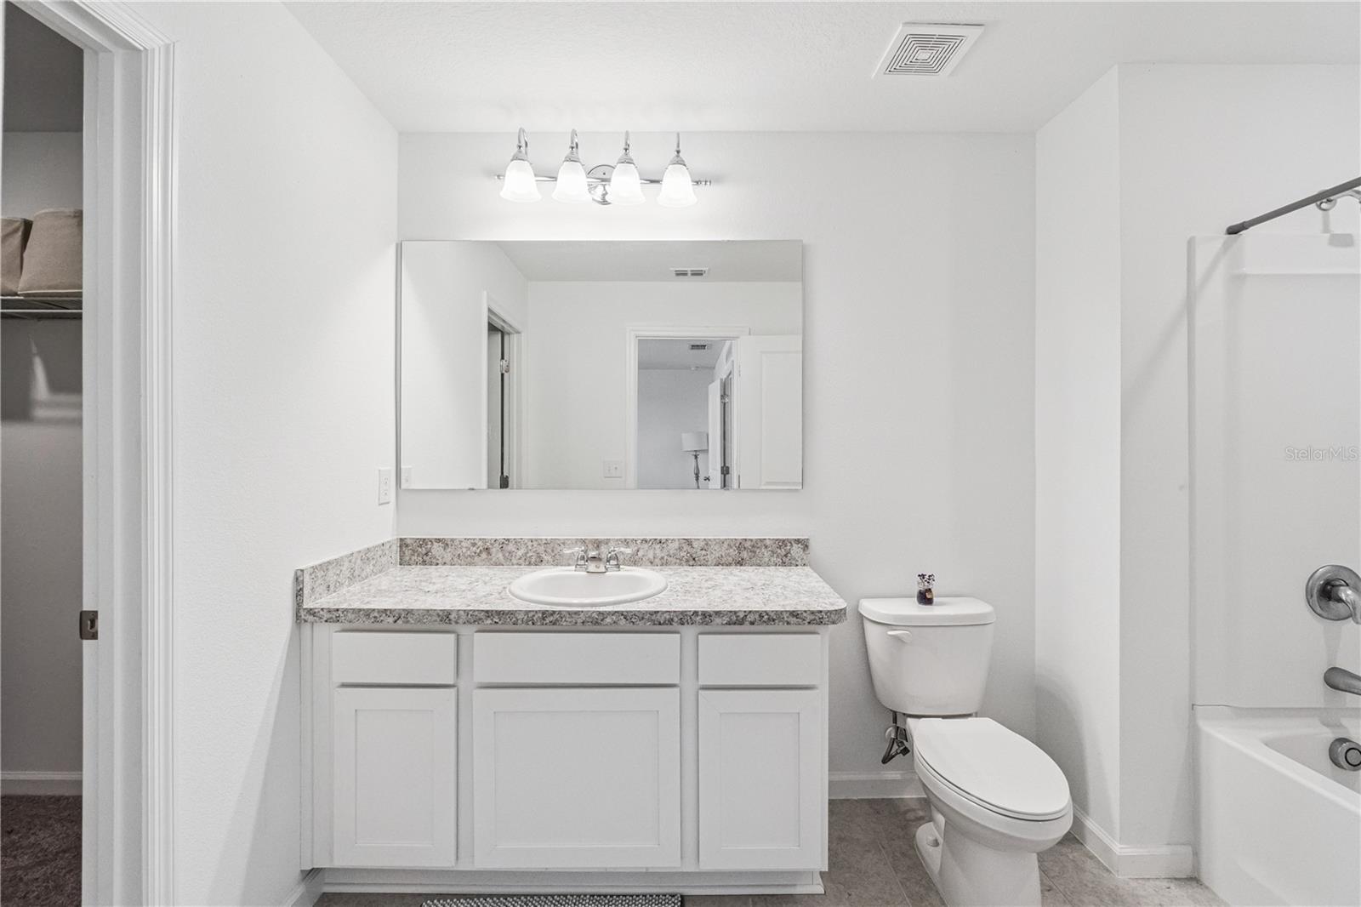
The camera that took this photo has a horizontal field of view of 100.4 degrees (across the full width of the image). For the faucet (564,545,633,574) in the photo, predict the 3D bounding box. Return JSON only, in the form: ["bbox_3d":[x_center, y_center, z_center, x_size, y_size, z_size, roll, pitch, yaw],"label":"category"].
[{"bbox_3d":[-0.283,0.362,1.915,0.236,0.087,0.140,0,0,0],"label":"faucet"}]

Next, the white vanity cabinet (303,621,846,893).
[{"bbox_3d":[-0.316,0.861,1.811,1.450,0.800,0.552,0,0,0],"label":"white vanity cabinet"}]

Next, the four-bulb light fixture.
[{"bbox_3d":[-0.277,-0.990,1.974,0.770,0.245,0.225,0,0,0],"label":"four-bulb light fixture"}]

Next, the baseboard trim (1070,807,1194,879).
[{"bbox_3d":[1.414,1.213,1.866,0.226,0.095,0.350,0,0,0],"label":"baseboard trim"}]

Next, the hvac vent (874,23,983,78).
[{"bbox_3d":[0.717,-1.170,1.655,0.232,0.020,0.232,0,0,0],"label":"hvac vent"}]

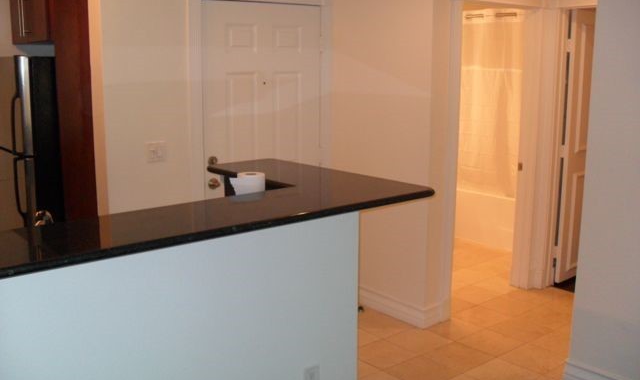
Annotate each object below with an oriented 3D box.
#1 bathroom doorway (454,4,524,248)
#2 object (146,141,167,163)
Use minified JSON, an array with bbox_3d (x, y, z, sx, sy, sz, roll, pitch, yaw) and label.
[{"bbox_3d":[1.157,-0.205,4.402,0.860,2.030,0.150,-9,14,-40],"label":"bathroom doorway"},{"bbox_3d":[-0.934,-0.218,3.721,0.116,0.117,0.015,-9,14,-40],"label":"object"}]

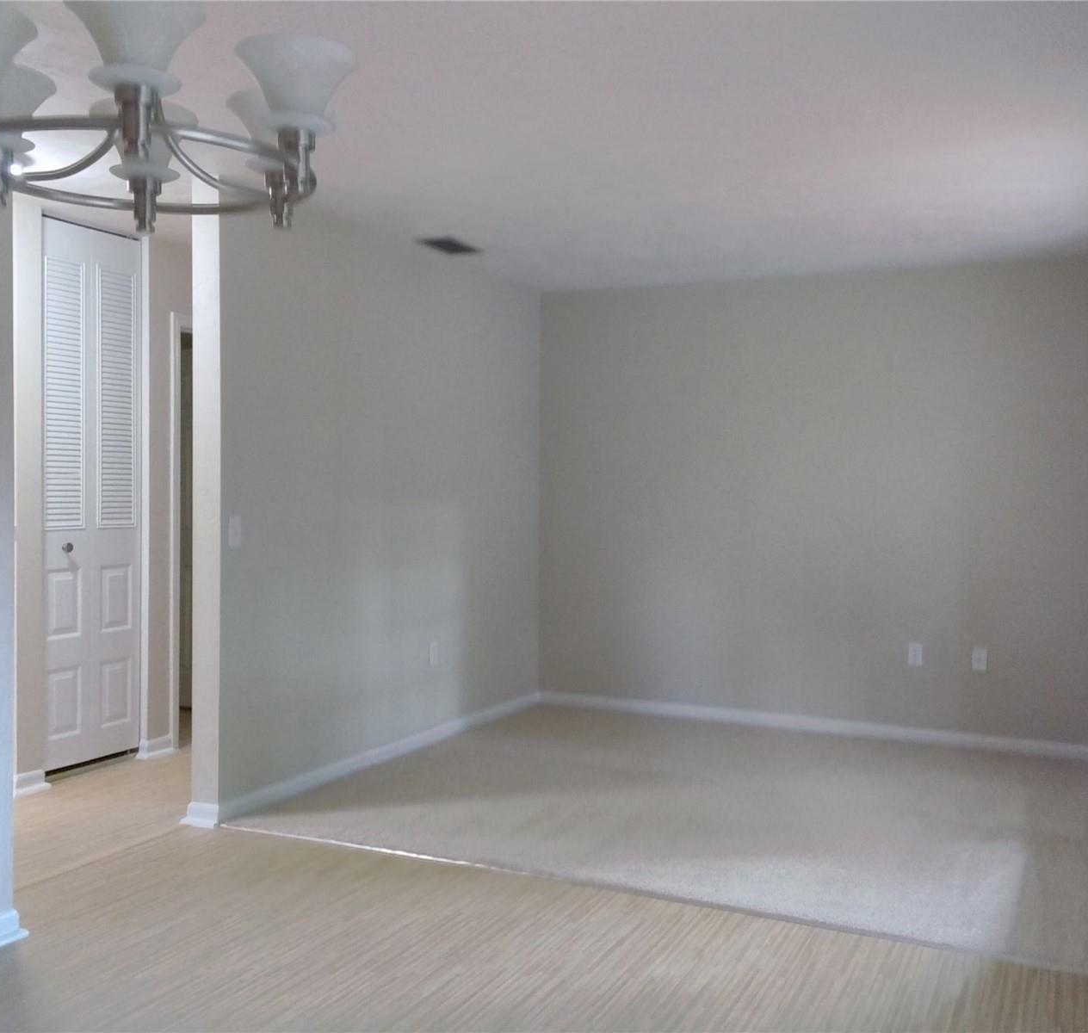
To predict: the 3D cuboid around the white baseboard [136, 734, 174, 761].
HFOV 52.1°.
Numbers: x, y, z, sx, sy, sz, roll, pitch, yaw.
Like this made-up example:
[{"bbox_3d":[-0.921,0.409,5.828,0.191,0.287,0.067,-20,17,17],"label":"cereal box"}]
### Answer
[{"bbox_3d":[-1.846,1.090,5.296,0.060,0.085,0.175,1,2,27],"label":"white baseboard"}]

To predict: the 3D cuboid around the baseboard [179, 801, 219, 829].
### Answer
[{"bbox_3d":[-1.300,1.122,4.212,0.148,0.083,0.040,1,2,27],"label":"baseboard"}]

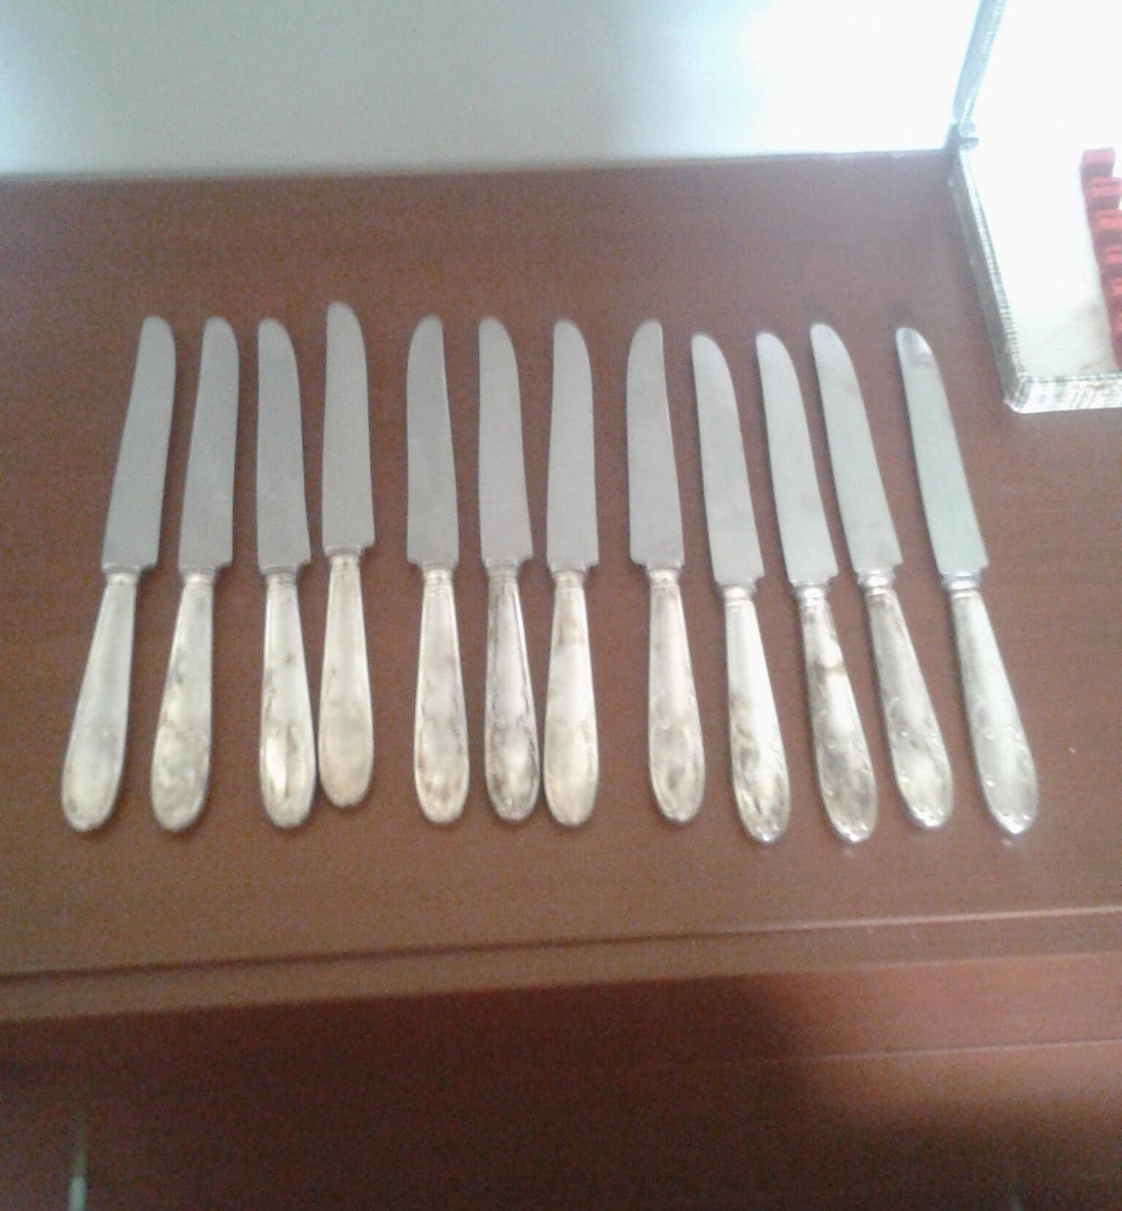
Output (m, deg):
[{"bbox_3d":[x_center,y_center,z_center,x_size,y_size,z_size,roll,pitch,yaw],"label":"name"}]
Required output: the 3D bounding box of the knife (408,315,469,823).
[{"bbox_3d":[-0.051,-0.025,0.627,0.021,0.013,0.243,-3,59,-4],"label":"knife"}]

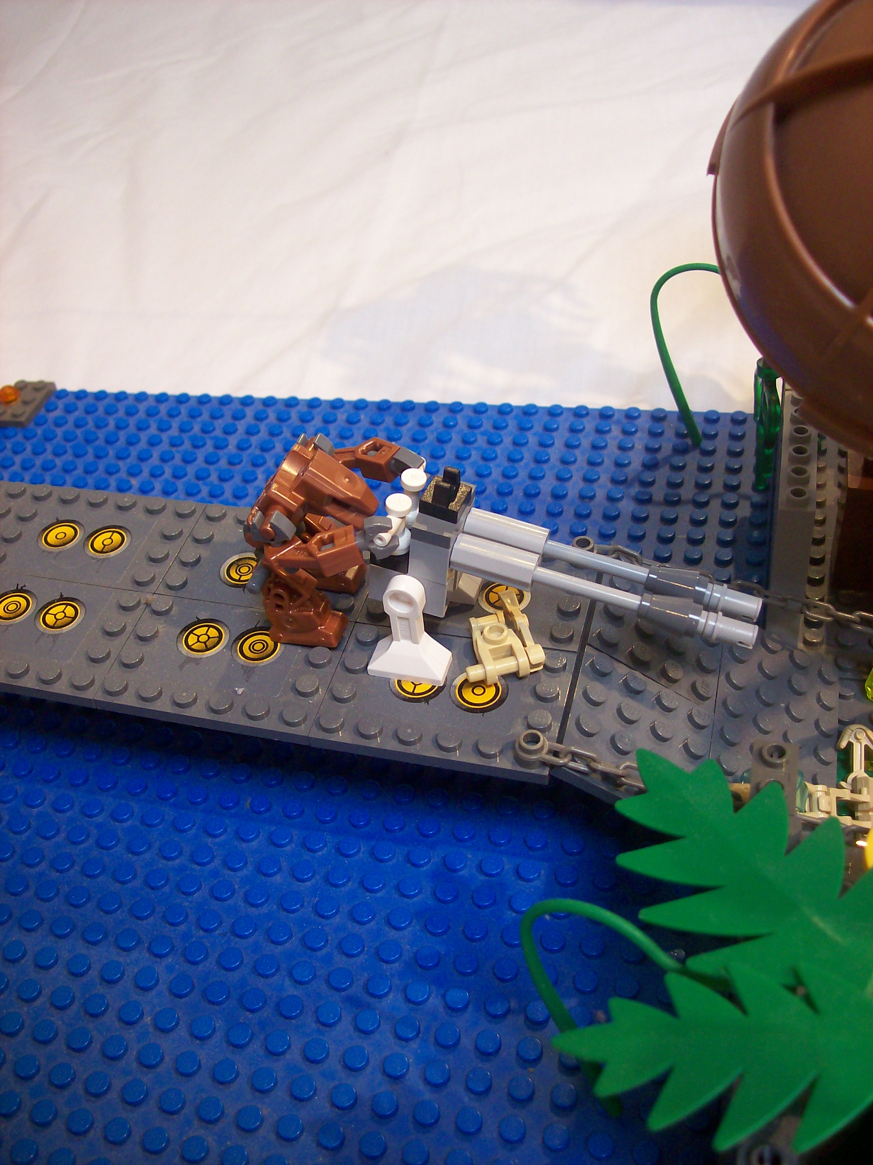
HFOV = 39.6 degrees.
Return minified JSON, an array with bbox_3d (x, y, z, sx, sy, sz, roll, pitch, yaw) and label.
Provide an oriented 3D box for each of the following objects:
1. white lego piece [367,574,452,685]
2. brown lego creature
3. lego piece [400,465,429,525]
[{"bbox_3d":[-0.006,0.009,0.242,0.016,0.023,0.008,7,45,13],"label":"white lego piece"},{"bbox_3d":[-0.022,-0.009,0.249,0.038,0.042,0.030,7,45,13],"label":"brown lego creature"},{"bbox_3d":[-0.005,-0.017,0.241,0.006,0.012,0.006,2,45,-2],"label":"lego piece"}]

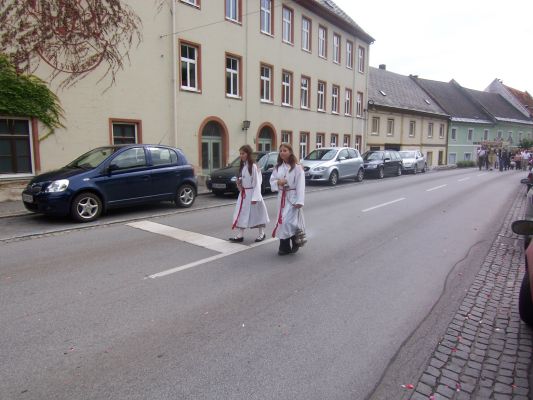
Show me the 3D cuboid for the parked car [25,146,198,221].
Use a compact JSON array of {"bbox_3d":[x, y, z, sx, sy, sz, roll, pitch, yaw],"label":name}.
[{"bbox_3d":[-3.351,-0.497,8.082,1.670,1.500,3.640,7,11,38],"label":"parked car"}]

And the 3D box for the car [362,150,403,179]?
[{"bbox_3d":[6.491,-2.077,20.611,1.770,1.450,4.550,7,11,38],"label":"car"}]

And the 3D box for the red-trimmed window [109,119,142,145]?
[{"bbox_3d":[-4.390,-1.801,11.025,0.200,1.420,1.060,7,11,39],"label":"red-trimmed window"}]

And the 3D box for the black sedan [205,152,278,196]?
[{"bbox_3d":[-0.169,-0.965,11.908,1.680,1.420,3.980,7,11,39],"label":"black sedan"}]

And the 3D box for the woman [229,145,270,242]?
[{"bbox_3d":[-0.264,-0.103,5.612,0.500,1.520,0.470,-7,11,-42],"label":"woman"}]

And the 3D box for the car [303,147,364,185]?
[{"bbox_3d":[2.964,-1.602,16.173,1.770,1.570,4.280,7,11,39],"label":"car"}]

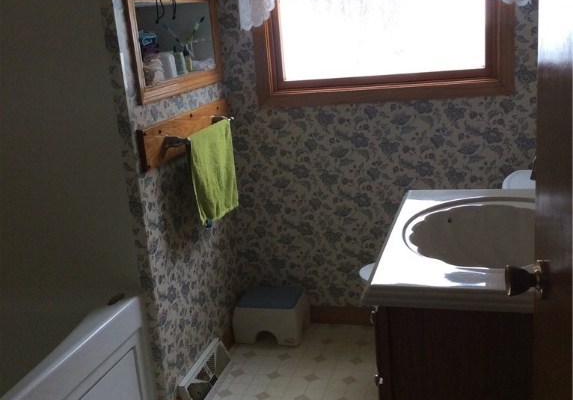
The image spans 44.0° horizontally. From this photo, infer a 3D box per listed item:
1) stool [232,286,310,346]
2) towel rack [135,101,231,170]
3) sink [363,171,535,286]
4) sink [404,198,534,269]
[{"bbox_3d":[-0.062,0.511,3.122,0.310,0.178,0.213,-1,16,16],"label":"stool"},{"bbox_3d":[-0.315,-0.262,2.638,0.108,0.144,0.800,-1,16,16],"label":"towel rack"},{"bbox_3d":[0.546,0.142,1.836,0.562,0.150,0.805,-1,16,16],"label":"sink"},{"bbox_3d":[0.548,0.146,1.839,0.480,0.150,0.590,-1,16,16],"label":"sink"}]

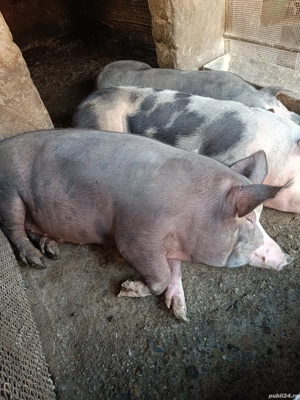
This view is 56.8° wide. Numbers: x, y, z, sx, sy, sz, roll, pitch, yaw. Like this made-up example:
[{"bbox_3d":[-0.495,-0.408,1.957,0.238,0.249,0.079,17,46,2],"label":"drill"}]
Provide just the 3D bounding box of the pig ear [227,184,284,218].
[{"bbox_3d":[0.344,0.009,0.911,0.185,0.060,0.095,-19,76,32],"label":"pig ear"}]

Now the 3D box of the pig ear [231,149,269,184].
[{"bbox_3d":[0.360,-0.117,1.005,0.125,0.105,0.050,-52,25,14],"label":"pig ear"}]

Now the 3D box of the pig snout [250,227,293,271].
[{"bbox_3d":[0.432,0.184,1.008,0.120,0.110,0.110,27,52,12],"label":"pig snout"}]

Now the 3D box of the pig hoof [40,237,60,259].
[{"bbox_3d":[-0.451,0.214,1.256,0.062,0.058,0.085,-34,45,-24],"label":"pig hoof"}]

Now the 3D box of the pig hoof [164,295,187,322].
[{"bbox_3d":[0.090,0.373,0.948,0.062,0.052,0.080,-20,41,-9],"label":"pig hoof"}]

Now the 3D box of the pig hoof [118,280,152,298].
[{"bbox_3d":[-0.053,0.332,1.030,0.120,0.050,0.055,-9,41,4],"label":"pig hoof"}]

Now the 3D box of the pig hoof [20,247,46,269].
[{"bbox_3d":[-0.516,0.253,1.229,0.100,0.060,0.065,23,52,34],"label":"pig hoof"}]

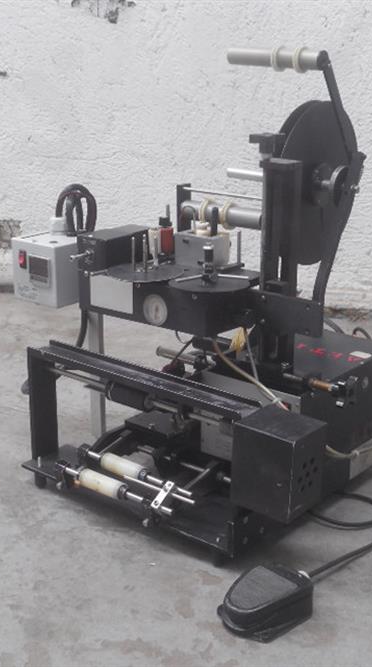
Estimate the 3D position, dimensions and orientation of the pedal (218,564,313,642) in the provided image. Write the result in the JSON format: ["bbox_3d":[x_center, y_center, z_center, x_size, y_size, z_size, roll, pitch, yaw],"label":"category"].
[{"bbox_3d":[0.111,0.375,1.390,0.107,0.055,0.097,-17,25,-42],"label":"pedal"}]

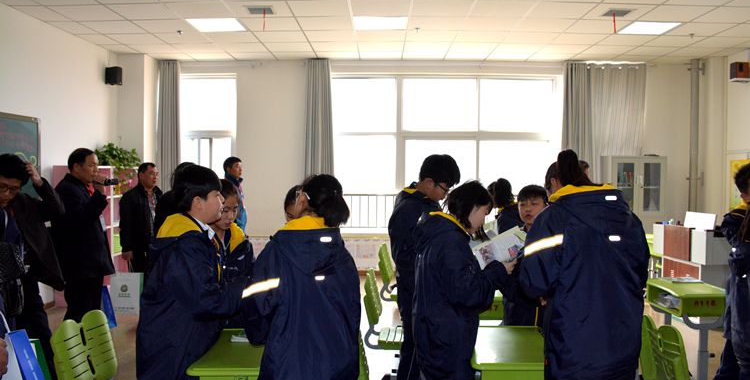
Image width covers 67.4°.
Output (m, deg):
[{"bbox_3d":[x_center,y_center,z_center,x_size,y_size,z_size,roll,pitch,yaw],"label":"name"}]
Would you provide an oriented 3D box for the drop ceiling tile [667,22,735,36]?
[{"bbox_3d":[3.583,-1.779,6.170,0.600,0.020,0.600,0,2,1],"label":"drop ceiling tile"}]

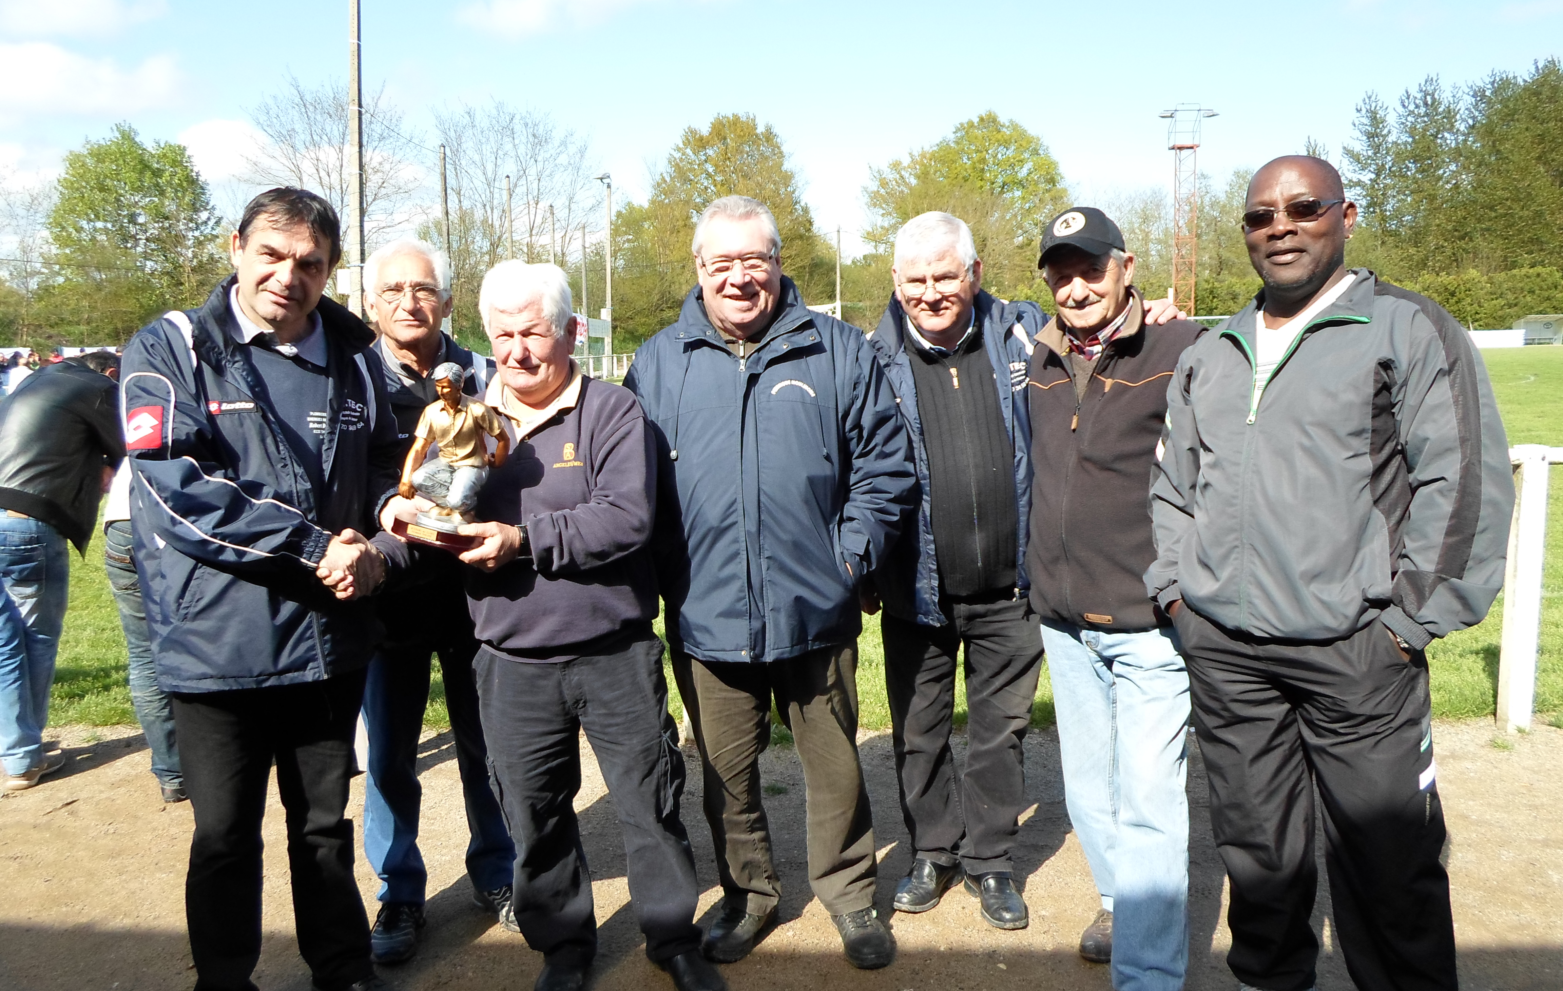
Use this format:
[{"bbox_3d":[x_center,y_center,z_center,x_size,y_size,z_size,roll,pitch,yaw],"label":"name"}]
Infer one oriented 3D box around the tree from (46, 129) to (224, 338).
[{"bbox_3d":[-27.929,-10.406,48.945,8.005,11.018,7.605,-1,8,0],"label":"tree"}]

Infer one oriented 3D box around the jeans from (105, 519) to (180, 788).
[{"bbox_3d":[-1.880,0.474,3.717,0.420,0.960,0.400,3,9,25],"label":"jeans"}]

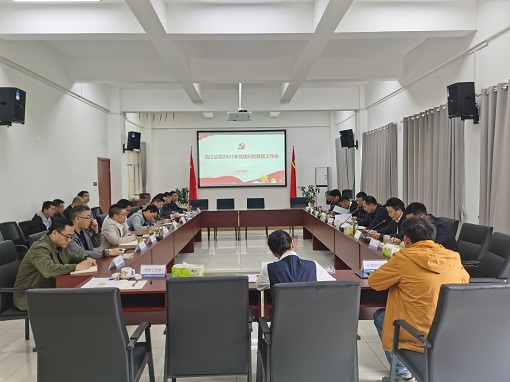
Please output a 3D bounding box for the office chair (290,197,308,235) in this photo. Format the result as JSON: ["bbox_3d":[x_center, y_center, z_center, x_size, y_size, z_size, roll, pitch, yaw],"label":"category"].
[{"bbox_3d":[1.241,0.699,10.691,0.570,1.000,0.620,-1,2,-5],"label":"office chair"}]

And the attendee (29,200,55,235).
[{"bbox_3d":[-2.907,0.780,5.884,0.780,1.260,0.520,-1,2,-1],"label":"attendee"}]

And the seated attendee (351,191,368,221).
[{"bbox_3d":[1.997,0.669,7.038,0.750,1.290,0.550,-1,2,-11],"label":"seated attendee"}]

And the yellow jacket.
[{"bbox_3d":[1.209,0.683,2.811,0.690,0.710,0.620,-1,2,-6],"label":"yellow jacket"}]

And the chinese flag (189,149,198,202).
[{"bbox_3d":[-1.738,-0.325,11.249,0.300,1.790,0.260,-1,2,-2],"label":"chinese flag"}]

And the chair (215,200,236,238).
[{"bbox_3d":[-0.736,0.719,10.171,0.570,0.990,0.630,-1,2,-1],"label":"chair"}]

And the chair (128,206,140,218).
[{"bbox_3d":[-2.129,0.824,8.000,0.630,0.990,0.570,-1,2,-1],"label":"chair"}]

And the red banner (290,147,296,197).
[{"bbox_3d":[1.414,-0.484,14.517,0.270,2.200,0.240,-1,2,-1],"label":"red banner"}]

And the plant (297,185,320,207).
[{"bbox_3d":[1.863,0.325,13.452,0.720,1.100,0.700,-1,2,-1],"label":"plant"}]

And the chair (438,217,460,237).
[{"bbox_3d":[2.263,0.873,5.201,0.620,1.000,0.570,-1,2,-9],"label":"chair"}]

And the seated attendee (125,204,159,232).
[{"bbox_3d":[-1.957,0.811,6.476,0.770,1.150,0.560,-1,2,7],"label":"seated attendee"}]

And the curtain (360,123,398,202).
[{"bbox_3d":[3.136,-0.313,10.148,0.160,2.550,2.700,-1,2,-1],"label":"curtain"}]

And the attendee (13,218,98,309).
[{"bbox_3d":[-1.708,0.850,3.525,0.780,1.250,0.570,-1,2,-1],"label":"attendee"}]

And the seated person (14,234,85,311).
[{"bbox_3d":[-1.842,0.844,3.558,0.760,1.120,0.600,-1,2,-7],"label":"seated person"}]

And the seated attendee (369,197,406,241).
[{"bbox_3d":[1.940,0.736,5.237,0.780,1.280,0.570,-1,2,-14],"label":"seated attendee"}]

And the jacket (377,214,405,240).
[{"bbox_3d":[1.988,0.585,5.233,0.660,0.620,0.560,-1,2,-14],"label":"jacket"}]

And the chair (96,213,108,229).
[{"bbox_3d":[-2.132,0.883,6.351,0.630,0.990,0.570,-1,2,-1],"label":"chair"}]

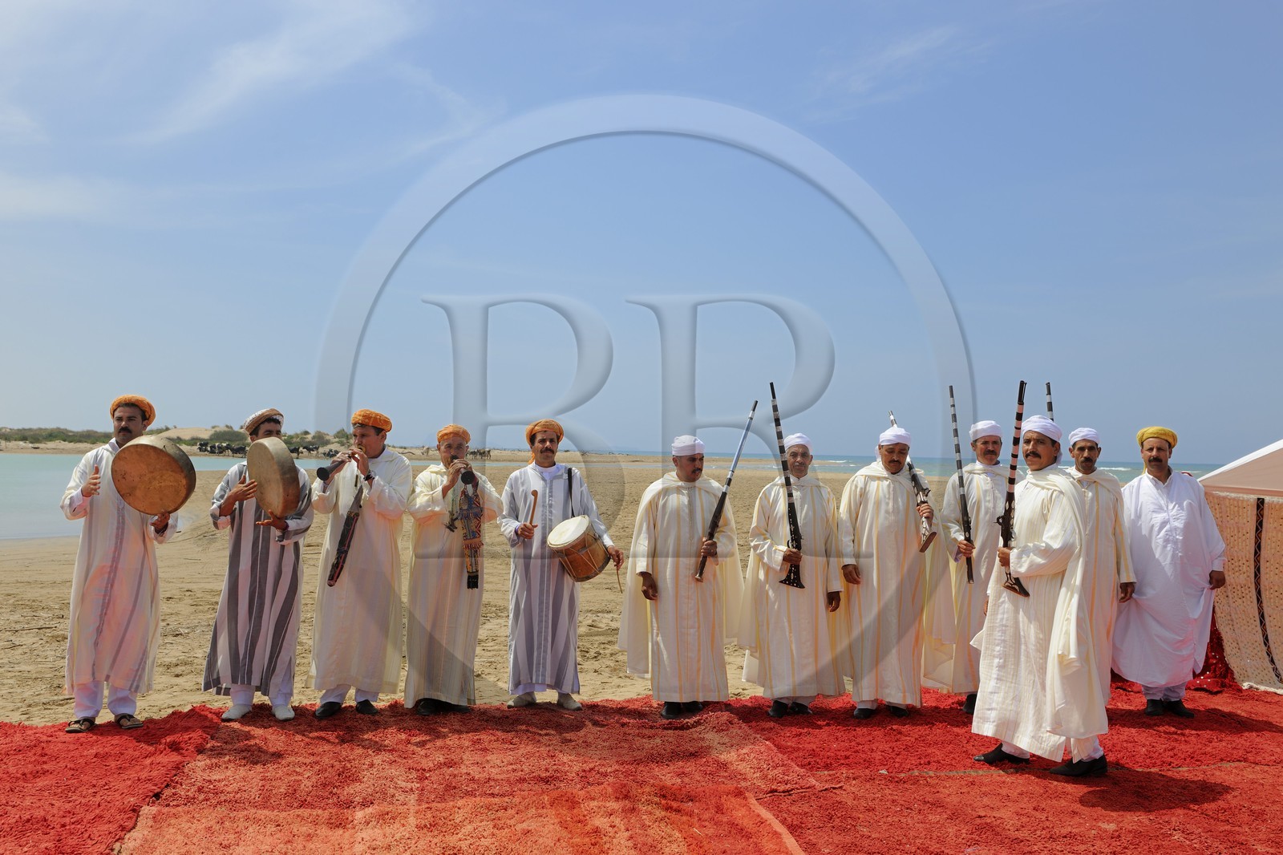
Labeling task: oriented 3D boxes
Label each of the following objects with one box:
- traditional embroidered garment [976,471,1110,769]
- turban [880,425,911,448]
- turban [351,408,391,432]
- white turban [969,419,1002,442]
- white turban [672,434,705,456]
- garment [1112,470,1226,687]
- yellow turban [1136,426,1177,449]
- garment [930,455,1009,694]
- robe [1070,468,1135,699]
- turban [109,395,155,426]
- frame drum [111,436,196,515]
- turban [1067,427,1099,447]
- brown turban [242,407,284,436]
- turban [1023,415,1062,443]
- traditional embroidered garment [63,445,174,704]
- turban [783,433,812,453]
[{"bbox_3d":[2.031,0.924,5.630,0.580,1.460,0.600,2,-1,-30],"label":"traditional embroidered garment"},{"bbox_3d":[1.540,0.055,6.720,0.195,0.130,0.220,1,8,5],"label":"turban"},{"bbox_3d":[-1.595,-0.038,6.520,0.220,0.115,0.240,0,-14,30],"label":"turban"},{"bbox_3d":[2.154,0.019,6.900,0.205,0.130,0.235,1,-5,6],"label":"white turban"},{"bbox_3d":[0.281,0.106,6.660,0.200,0.125,0.220,1,-1,0],"label":"white turban"},{"bbox_3d":[3.288,0.926,6.880,0.660,1.340,0.420,1,-1,21],"label":"garment"},{"bbox_3d":[3.210,0.062,6.880,0.235,0.150,0.250,1,-1,24],"label":"yellow turban"},{"bbox_3d":[2.139,0.926,6.900,0.640,1.410,0.400,1,-1,10],"label":"garment"},{"bbox_3d":[2.715,0.957,6.700,0.580,1.420,0.420,1,-1,22],"label":"robe"},{"bbox_3d":[-2.806,-0.097,6.080,0.230,0.165,0.250,1,-1,-2],"label":"turban"},{"bbox_3d":[-2.513,0.249,5.700,0.400,0.400,0.115,1,22,7],"label":"frame drum"},{"bbox_3d":[2.759,0.056,6.900,0.198,0.115,0.225,1,-6,20],"label":"turban"},{"bbox_3d":[-2.186,-0.035,6.380,0.220,0.120,0.245,2,-18,-42],"label":"brown turban"},{"bbox_3d":[2.040,0.005,5.620,0.220,0.140,0.190,2,-2,-38],"label":"turban"},{"bbox_3d":[-2.840,0.751,6.000,0.570,1.355,0.420,1,-1,-12],"label":"traditional embroidered garment"},{"bbox_3d":[0.963,0.096,6.800,0.185,0.125,0.225,1,-5,13],"label":"turban"}]

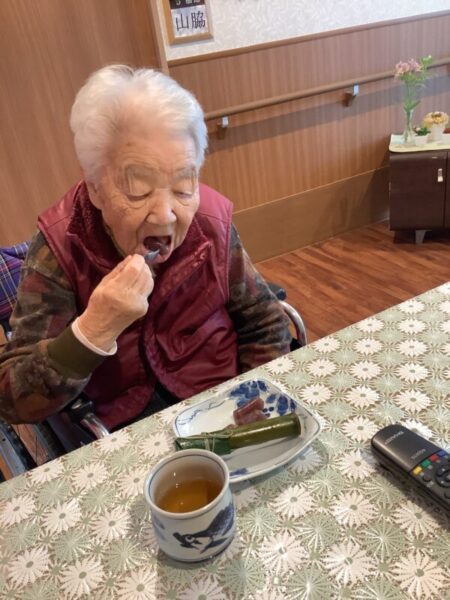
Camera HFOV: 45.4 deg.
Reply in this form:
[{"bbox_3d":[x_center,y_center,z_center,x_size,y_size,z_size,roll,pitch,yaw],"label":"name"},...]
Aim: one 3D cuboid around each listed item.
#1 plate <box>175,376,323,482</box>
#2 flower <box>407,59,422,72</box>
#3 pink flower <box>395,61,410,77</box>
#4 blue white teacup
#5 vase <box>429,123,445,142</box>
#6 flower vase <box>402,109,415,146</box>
[{"bbox_3d":[0.020,0.154,0.608,0.144,0.029,0.147,-20,29,-22],"label":"plate"},{"bbox_3d":[0.878,-1.087,2.490,0.063,0.060,0.060,5,29,25],"label":"flower"},{"bbox_3d":[0.827,-1.079,2.508,0.066,0.063,0.061,5,29,25],"label":"pink flower"},{"bbox_3d":[-0.030,0.194,0.506,0.082,0.064,0.082,-7,26,3],"label":"blue white teacup"},{"bbox_3d":[1.027,-0.810,2.601,0.067,0.078,0.067,5,29,25],"label":"vase"},{"bbox_3d":[0.897,-0.845,2.621,0.051,0.157,0.051,5,29,25],"label":"flower vase"}]

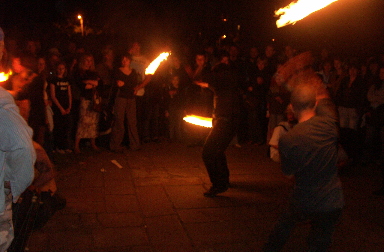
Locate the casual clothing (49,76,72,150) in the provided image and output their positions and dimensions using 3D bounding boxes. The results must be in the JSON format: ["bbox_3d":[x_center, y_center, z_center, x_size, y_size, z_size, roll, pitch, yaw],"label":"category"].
[{"bbox_3d":[-2.247,-0.226,7.428,0.400,1.242,0.260,-4,10,-23],"label":"casual clothing"}]

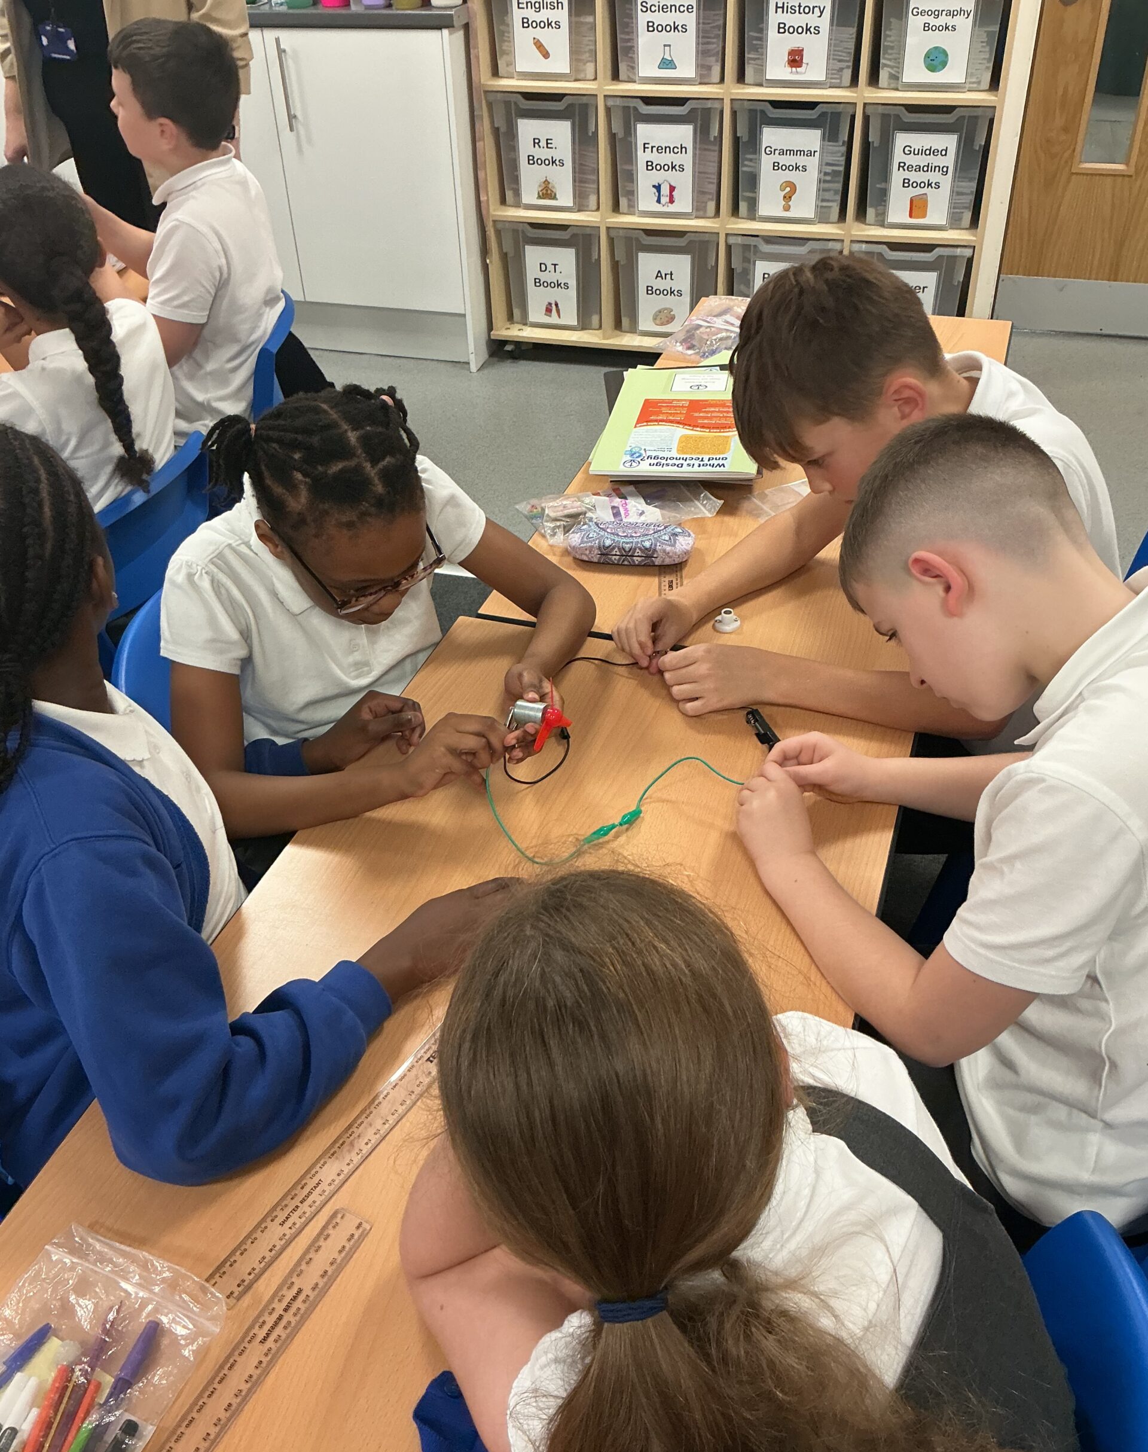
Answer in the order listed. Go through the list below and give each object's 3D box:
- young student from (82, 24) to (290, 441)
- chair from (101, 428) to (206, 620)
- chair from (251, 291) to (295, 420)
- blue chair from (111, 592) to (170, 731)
[{"bbox_3d":[-0.739,-0.710,2.452,0.580,1.130,0.420,4,38,9],"label":"young student"},{"bbox_3d":[-0.776,-0.062,1.957,0.460,0.710,0.430,14,41,21],"label":"chair"},{"bbox_3d":[-0.683,-0.477,2.491,0.460,0.710,0.430,1,38,5],"label":"chair"},{"bbox_3d":[-0.260,0.132,1.671,0.460,0.710,0.430,16,42,23],"label":"blue chair"}]

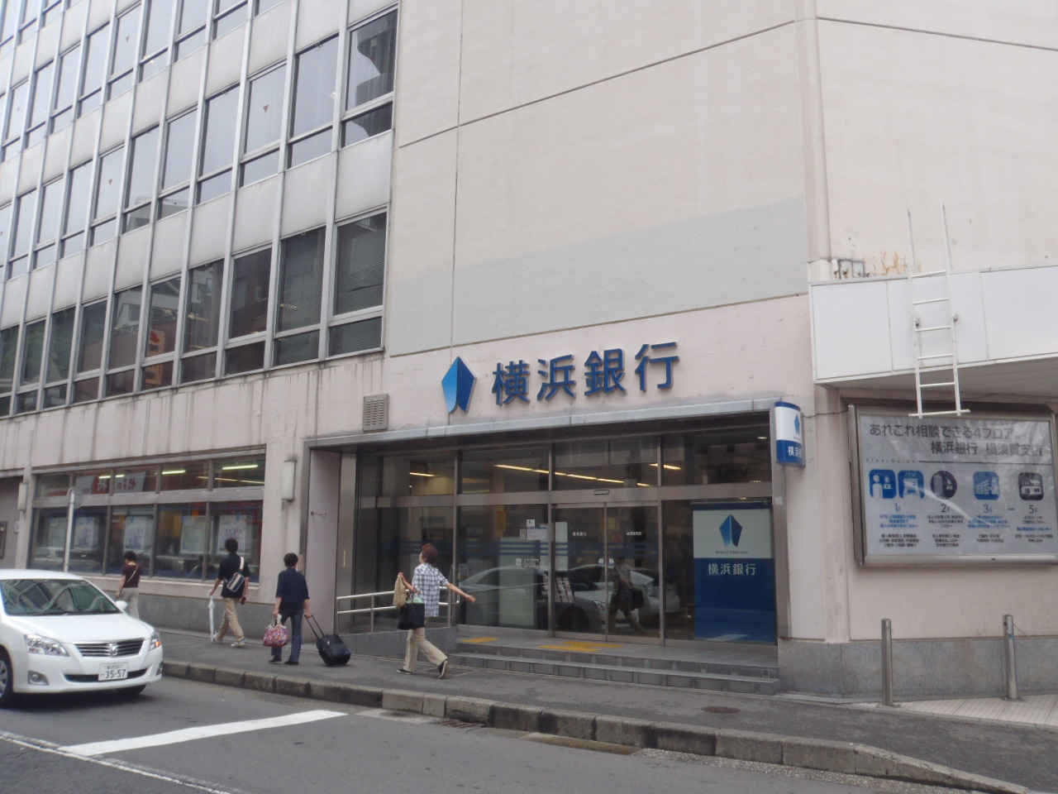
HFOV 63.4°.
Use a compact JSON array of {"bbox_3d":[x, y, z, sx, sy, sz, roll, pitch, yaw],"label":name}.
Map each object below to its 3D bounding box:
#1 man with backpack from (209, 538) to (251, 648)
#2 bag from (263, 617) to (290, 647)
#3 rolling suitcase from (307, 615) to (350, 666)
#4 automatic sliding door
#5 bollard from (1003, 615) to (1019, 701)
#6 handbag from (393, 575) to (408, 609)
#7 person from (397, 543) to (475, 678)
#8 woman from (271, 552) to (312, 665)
[{"bbox_3d":[-4.916,3.197,14.100,0.540,1.710,0.560,-8,-14,39],"label":"man with backpack"},{"bbox_3d":[-3.423,3.183,11.600,0.350,0.390,0.180,-7,-14,36],"label":"bag"},{"bbox_3d":[-2.721,3.301,11.650,0.340,0.860,0.220,15,-61,-52],"label":"rolling suitcase"},{"bbox_3d":[1.144,2.639,13.020,1.840,2.070,0.100,-6,-13,31],"label":"automatic sliding door"},{"bbox_3d":[5.155,2.773,9.150,0.108,0.865,0.108,1,-11,0],"label":"bollard"},{"bbox_3d":[-1.625,2.442,10.750,0.200,0.420,0.100,-7,-13,34],"label":"handbag"},{"bbox_3d":[-1.158,2.643,10.750,0.760,1.630,0.620,-6,-13,33],"label":"person"},{"bbox_3d":[-3.256,2.885,11.750,0.380,1.490,0.500,-8,-14,39],"label":"woman"}]

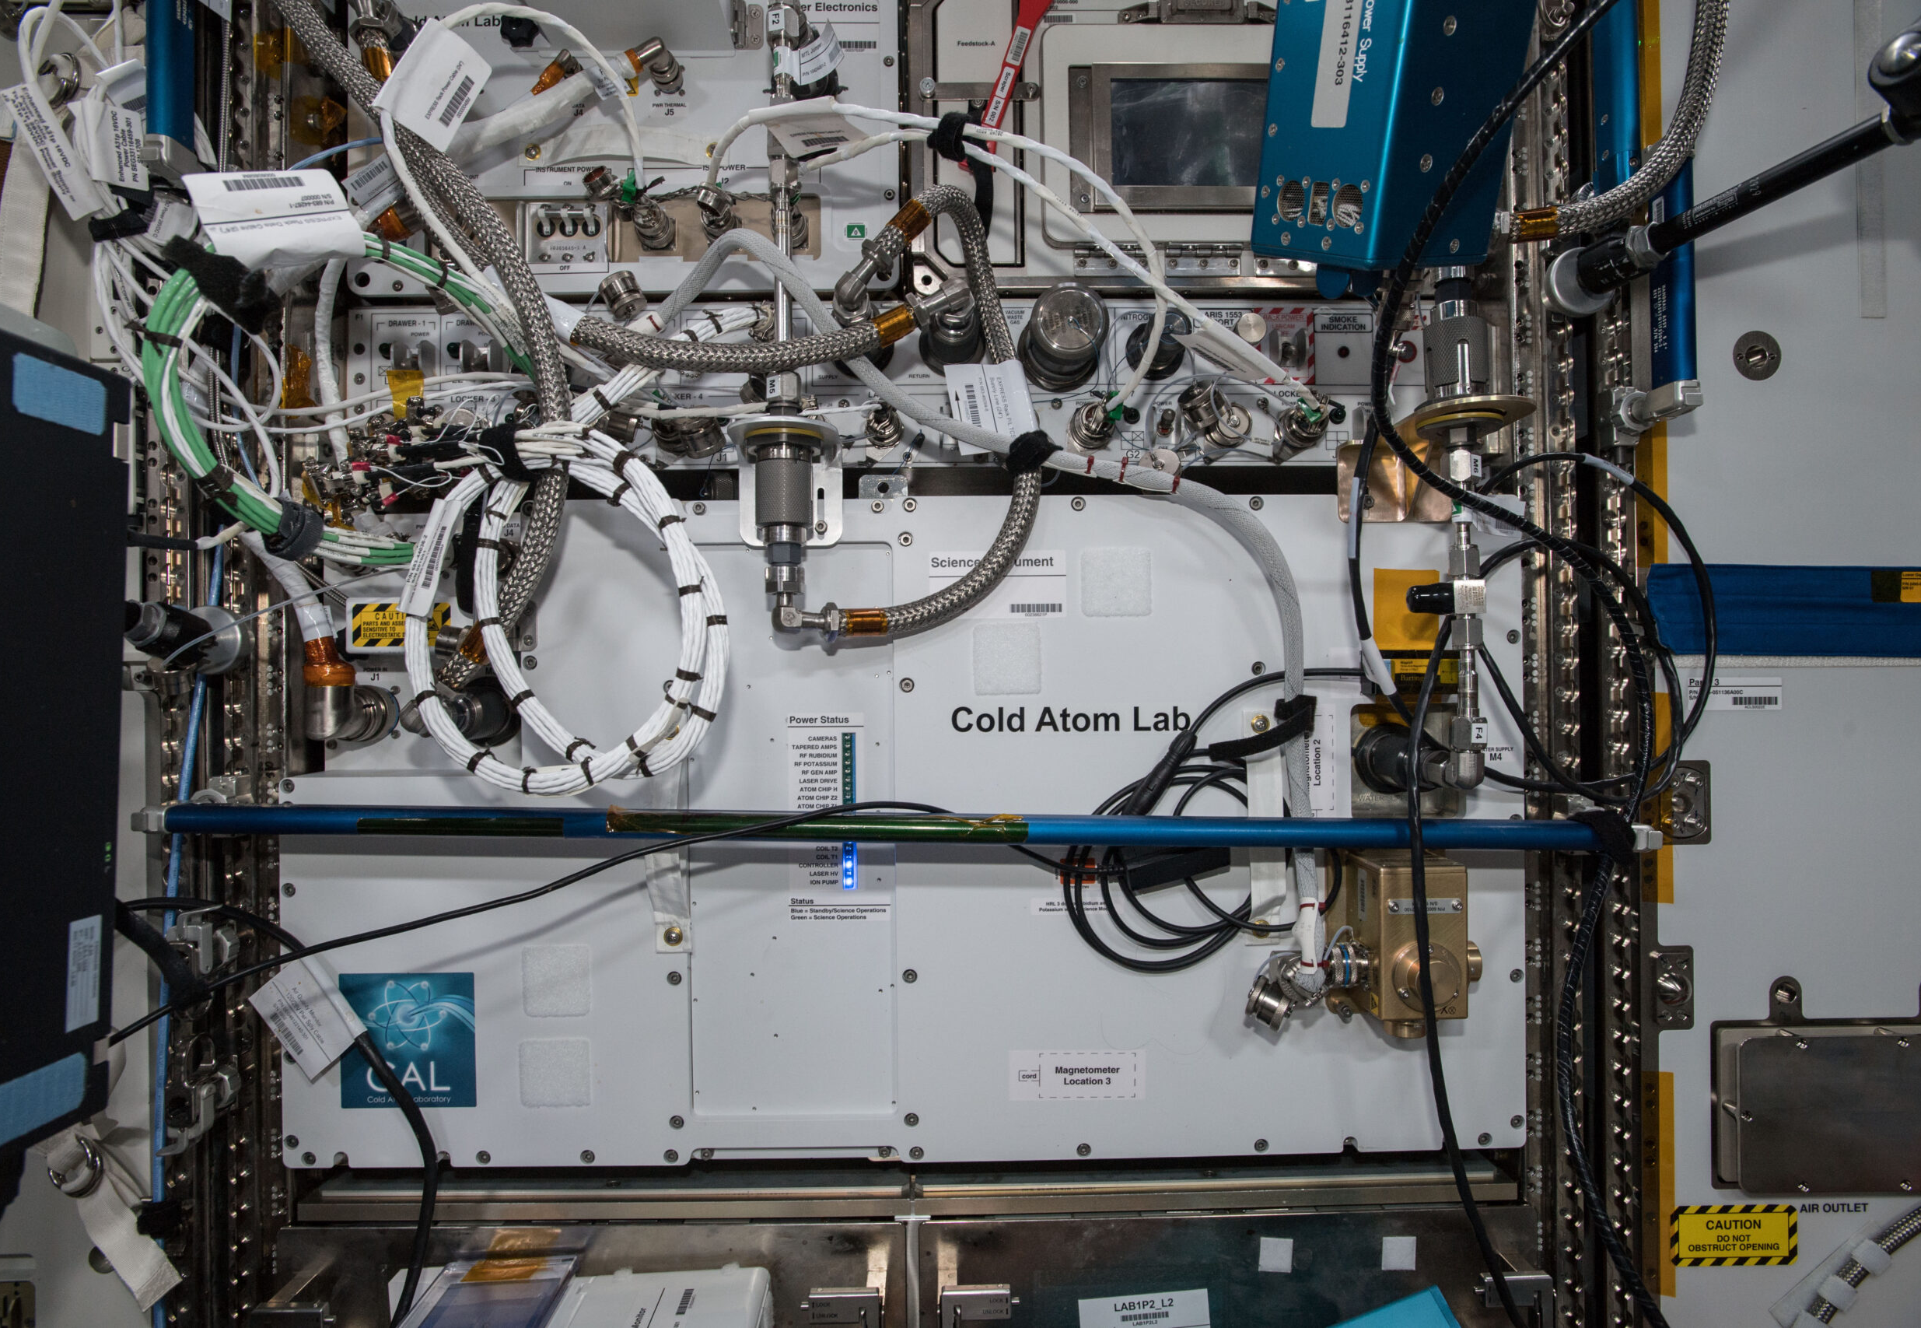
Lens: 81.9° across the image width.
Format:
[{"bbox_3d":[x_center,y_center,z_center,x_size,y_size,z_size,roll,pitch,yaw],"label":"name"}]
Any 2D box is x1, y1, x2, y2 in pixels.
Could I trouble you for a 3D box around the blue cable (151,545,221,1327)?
[{"bbox_3d":[-0.575,0.199,0.822,0.028,0.576,0.025,4,0,0],"label":"blue cable"}]

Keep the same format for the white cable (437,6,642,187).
[{"bbox_3d":[-0.283,-0.384,0.745,0.130,0.113,0.090,0,0,-2],"label":"white cable"}]

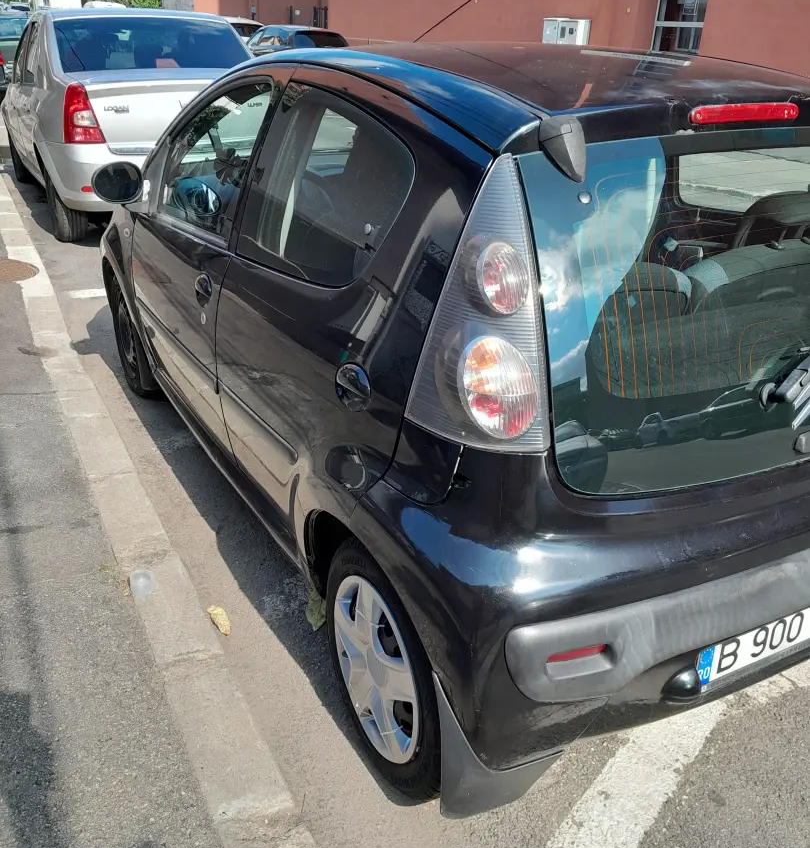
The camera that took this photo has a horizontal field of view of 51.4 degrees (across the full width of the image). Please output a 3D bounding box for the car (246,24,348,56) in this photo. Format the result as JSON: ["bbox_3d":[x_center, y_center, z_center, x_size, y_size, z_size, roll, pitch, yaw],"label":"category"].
[{"bbox_3d":[-2.701,-8.690,20.047,1.740,1.470,4.150,-11,28,-26],"label":"car"}]

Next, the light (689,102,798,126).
[{"bbox_3d":[0.659,-0.603,1.634,0.290,0.045,0.040,-11,28,-26],"label":"light"}]

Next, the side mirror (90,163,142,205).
[{"bbox_3d":[-0.968,-0.806,2.823,0.180,0.145,0.100,-16,30,-33],"label":"side mirror"}]

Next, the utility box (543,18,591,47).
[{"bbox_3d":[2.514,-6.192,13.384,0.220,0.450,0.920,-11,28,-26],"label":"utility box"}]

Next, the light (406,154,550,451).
[{"bbox_3d":[0.135,-0.184,1.353,0.195,0.450,0.250,-8,27,-22],"label":"light"}]

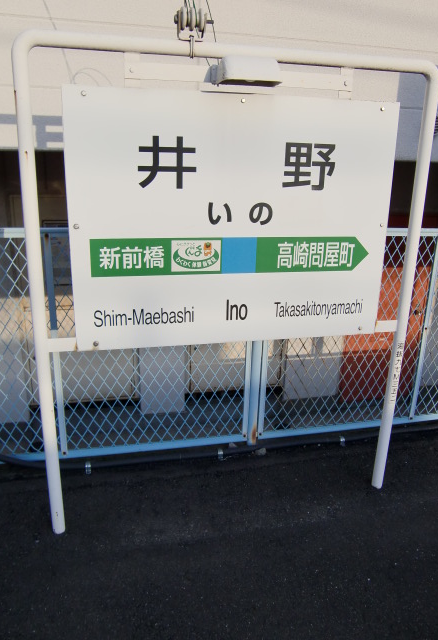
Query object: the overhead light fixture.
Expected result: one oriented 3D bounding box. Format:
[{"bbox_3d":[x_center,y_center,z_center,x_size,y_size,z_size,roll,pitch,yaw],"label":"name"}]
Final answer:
[{"bbox_3d":[0.097,-0.821,1.707,0.198,0.079,0.125,-3,18,-13],"label":"overhead light fixture"}]

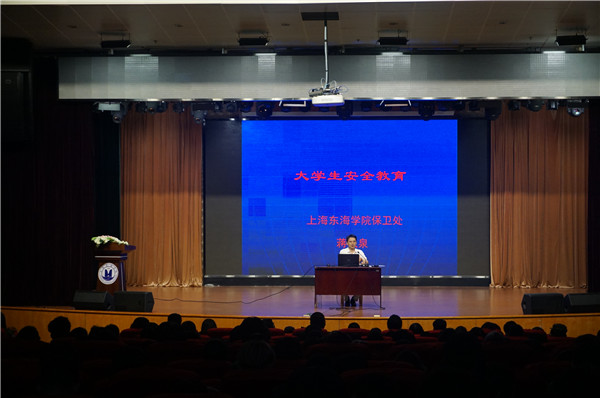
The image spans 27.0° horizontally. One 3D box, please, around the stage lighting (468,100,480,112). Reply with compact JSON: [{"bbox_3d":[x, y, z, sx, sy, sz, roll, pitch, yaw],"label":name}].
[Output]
[{"bbox_3d":[3.279,-1.757,23.452,0.230,0.280,0.250,0,0,3],"label":"stage lighting"}]

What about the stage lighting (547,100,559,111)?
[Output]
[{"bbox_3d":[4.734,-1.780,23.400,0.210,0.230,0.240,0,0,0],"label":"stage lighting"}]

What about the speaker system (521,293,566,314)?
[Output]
[{"bbox_3d":[4.217,1.827,21.700,0.660,0.370,0.400,0,0,-8],"label":"speaker system"}]

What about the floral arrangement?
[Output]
[{"bbox_3d":[-3.502,0.774,23.000,0.680,0.240,0.340,0,0,11],"label":"floral arrangement"}]

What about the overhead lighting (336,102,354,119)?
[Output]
[{"bbox_3d":[0.893,-1.768,24.600,0.330,0.430,0.320,0,0,3],"label":"overhead lighting"}]

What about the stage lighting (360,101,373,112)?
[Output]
[{"bbox_3d":[1.311,-1.833,24.600,0.220,0.270,0.270,0,0,3],"label":"stage lighting"}]

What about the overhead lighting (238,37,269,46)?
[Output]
[{"bbox_3d":[-0.781,-2.663,21.100,0.500,0.160,0.250,0,0,3],"label":"overhead lighting"}]

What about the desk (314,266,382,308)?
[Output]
[{"bbox_3d":[0.920,1.623,23.200,1.210,0.750,0.600,0,0,3],"label":"desk"}]

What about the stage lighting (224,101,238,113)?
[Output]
[{"bbox_3d":[-1.303,-1.779,23.746,0.260,0.290,0.270,0,0,3],"label":"stage lighting"}]

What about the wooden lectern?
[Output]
[{"bbox_3d":[-3.430,1.404,23.200,0.620,1.160,0.500,0,0,12],"label":"wooden lectern"}]

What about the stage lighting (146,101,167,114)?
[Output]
[{"bbox_3d":[-2.741,-1.767,23.837,0.360,0.300,0.300,0,0,3],"label":"stage lighting"}]

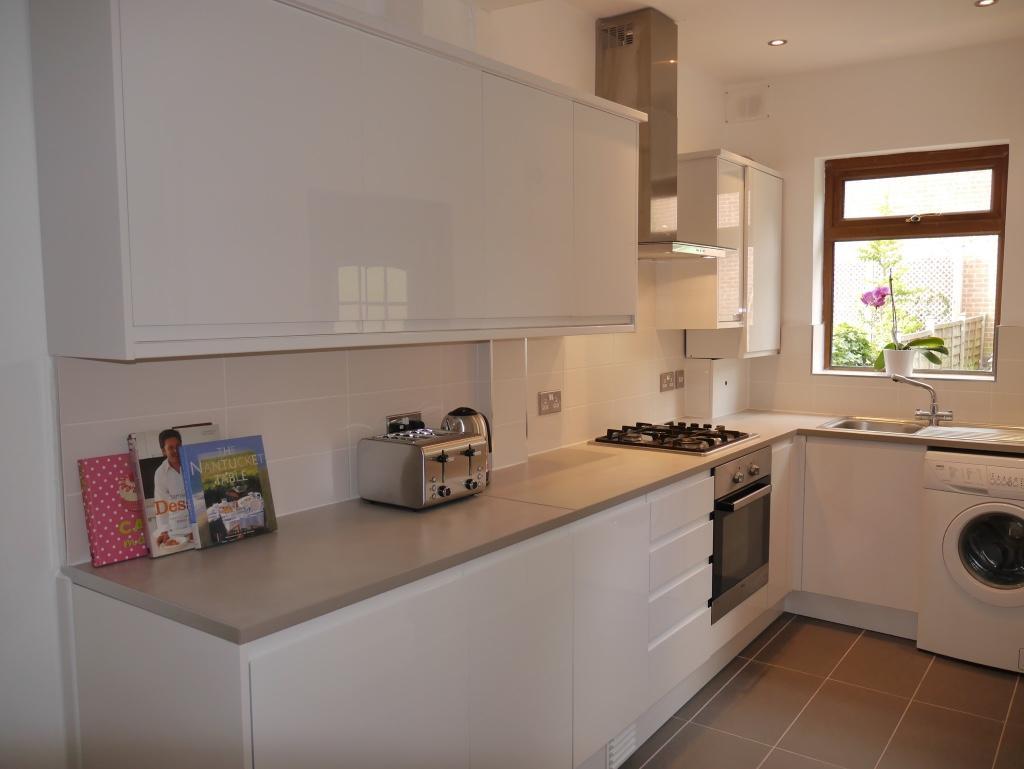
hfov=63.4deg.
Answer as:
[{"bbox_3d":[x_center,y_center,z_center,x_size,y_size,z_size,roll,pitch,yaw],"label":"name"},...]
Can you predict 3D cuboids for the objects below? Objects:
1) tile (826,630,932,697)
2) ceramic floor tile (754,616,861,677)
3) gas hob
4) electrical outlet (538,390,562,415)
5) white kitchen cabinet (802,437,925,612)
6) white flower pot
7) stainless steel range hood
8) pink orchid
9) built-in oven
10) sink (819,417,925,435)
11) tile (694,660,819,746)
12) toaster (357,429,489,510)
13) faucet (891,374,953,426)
[{"bbox_3d":[1.526,1.134,3.373,0.300,0.010,0.600,3,6,36],"label":"tile"},{"bbox_3d":[1.294,1.130,3.586,0.300,0.010,0.603,3,6,36],"label":"ceramic floor tile"},{"bbox_3d":[0.676,0.205,3.408,0.510,0.050,0.595,3,6,36],"label":"gas hob"},{"bbox_3d":[0.152,0.069,3.153,0.012,0.086,0.146,3,6,37],"label":"electrical outlet"},{"bbox_3d":[1.707,0.589,3.874,0.500,0.720,0.570,3,6,36],"label":"white kitchen cabinet"},{"bbox_3d":[1.847,-0.099,3.958,0.137,0.128,0.137,3,6,36],"label":"white flower pot"},{"bbox_3d":[0.572,-0.971,3.252,0.460,0.935,0.575,3,6,37],"label":"stainless steel range hood"},{"bbox_3d":[1.824,-0.437,4.160,0.090,0.110,0.120,-5,6,-40],"label":"pink orchid"},{"bbox_3d":[0.716,0.569,3.450,0.570,0.595,0.595,3,6,36],"label":"built-in oven"},{"bbox_3d":[1.654,0.269,3.786,0.400,0.170,0.420,3,6,36],"label":"sink"},{"bbox_3d":[0.934,1.177,3.091,0.300,0.010,0.615,3,6,36],"label":"tile"},{"bbox_3d":[-0.249,0.231,2.372,0.262,0.178,0.270,3,6,38],"label":"toaster"},{"bbox_3d":[1.875,0.072,3.801,0.250,0.220,0.085,1,5,16],"label":"faucet"}]

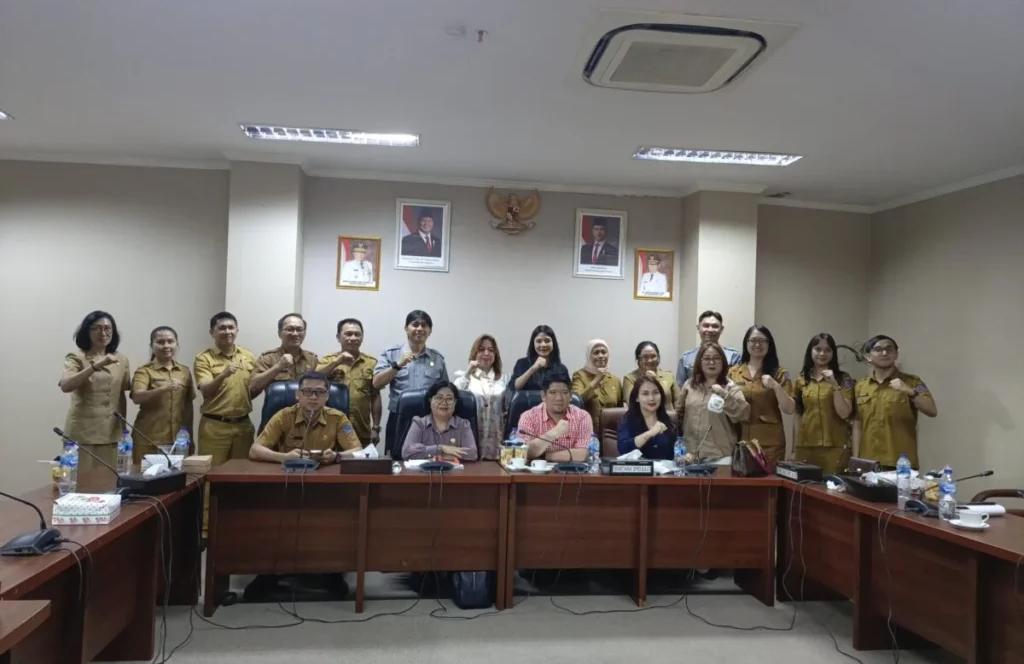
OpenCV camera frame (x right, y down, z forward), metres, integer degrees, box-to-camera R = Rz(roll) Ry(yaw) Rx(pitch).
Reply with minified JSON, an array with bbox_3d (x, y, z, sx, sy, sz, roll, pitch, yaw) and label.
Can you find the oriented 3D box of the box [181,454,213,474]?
[{"bbox_3d":[-1.743,0.736,4.112,0.118,0.070,0.200,2,-2,-15],"label":"box"}]

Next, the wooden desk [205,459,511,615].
[{"bbox_3d":[-0.875,1.179,4.360,1.640,0.750,0.610,2,-2,-8],"label":"wooden desk"}]

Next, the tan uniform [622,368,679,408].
[{"bbox_3d":[1.101,0.616,5.881,0.430,0.650,0.280,2,-2,0],"label":"tan uniform"}]

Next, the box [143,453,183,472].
[{"bbox_3d":[-1.874,0.711,4.012,0.200,0.084,0.120,2,-2,-7],"label":"box"}]

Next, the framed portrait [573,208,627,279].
[{"bbox_3d":[0.785,-0.773,6.542,0.460,0.610,0.030,2,-2,-8],"label":"framed portrait"}]

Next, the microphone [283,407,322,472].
[{"bbox_3d":[-1.207,0.611,4.263,0.210,0.340,0.280,2,-2,-7],"label":"microphone"}]

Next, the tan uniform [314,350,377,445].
[{"bbox_3d":[-1.213,0.479,5.454,0.480,0.684,0.320,2,-2,-11],"label":"tan uniform"}]

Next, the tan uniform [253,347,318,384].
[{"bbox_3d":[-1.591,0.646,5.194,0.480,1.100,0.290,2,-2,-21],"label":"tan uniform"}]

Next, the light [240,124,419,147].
[{"bbox_3d":[-1.268,-1.405,5.223,1.220,0.070,0.310,2,-2,-7],"label":"light"}]

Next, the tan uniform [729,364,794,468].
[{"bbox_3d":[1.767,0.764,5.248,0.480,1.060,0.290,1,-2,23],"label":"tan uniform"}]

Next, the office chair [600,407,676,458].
[{"bbox_3d":[0.887,1.071,5.085,0.620,1.100,0.640,2,-2,-2],"label":"office chair"}]

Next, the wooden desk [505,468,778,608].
[{"bbox_3d":[0.755,1.233,4.577,1.620,0.750,0.610,2,-2,-8],"label":"wooden desk"}]

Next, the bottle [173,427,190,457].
[{"bbox_3d":[-1.830,0.640,4.108,0.064,0.235,0.064,2,-2,-7],"label":"bottle"}]

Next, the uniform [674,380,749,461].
[{"bbox_3d":[1.463,0.703,5.422,0.520,0.694,0.340,2,-2,2],"label":"uniform"}]

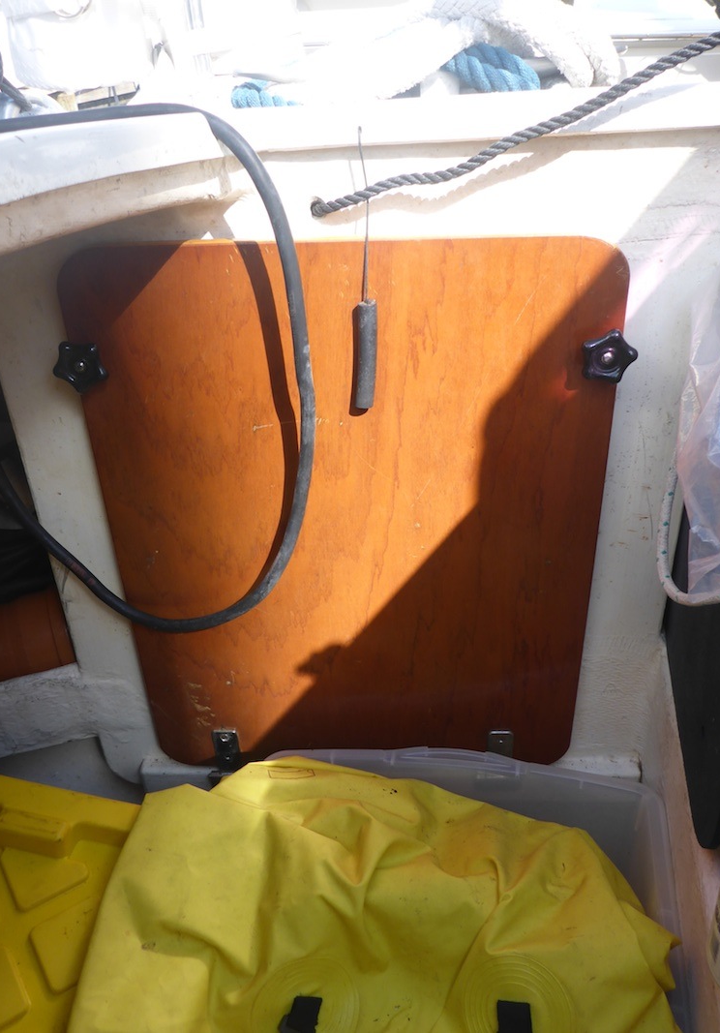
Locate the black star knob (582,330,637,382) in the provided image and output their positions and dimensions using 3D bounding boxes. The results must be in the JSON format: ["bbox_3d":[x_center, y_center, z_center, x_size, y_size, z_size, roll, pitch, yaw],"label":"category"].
[{"bbox_3d":[0.205,-0.133,0.694,0.049,0.049,0.030,-1,30,1],"label":"black star knob"}]

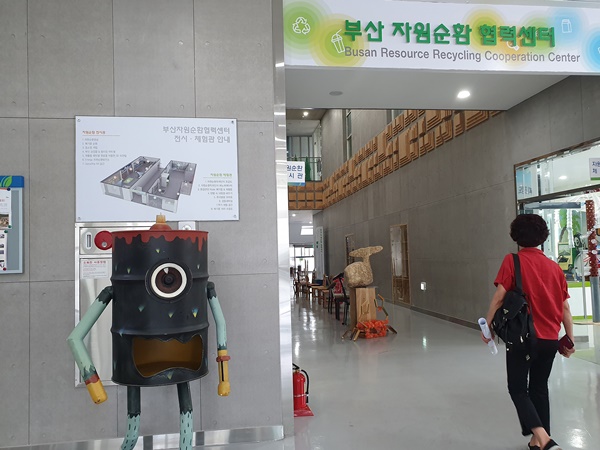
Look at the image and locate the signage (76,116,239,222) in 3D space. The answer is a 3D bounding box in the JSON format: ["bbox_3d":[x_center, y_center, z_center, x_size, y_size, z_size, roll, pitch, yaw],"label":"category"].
[{"bbox_3d":[-1.075,-0.424,3.446,1.195,0.795,0.020,-1,-2,-8],"label":"signage"}]

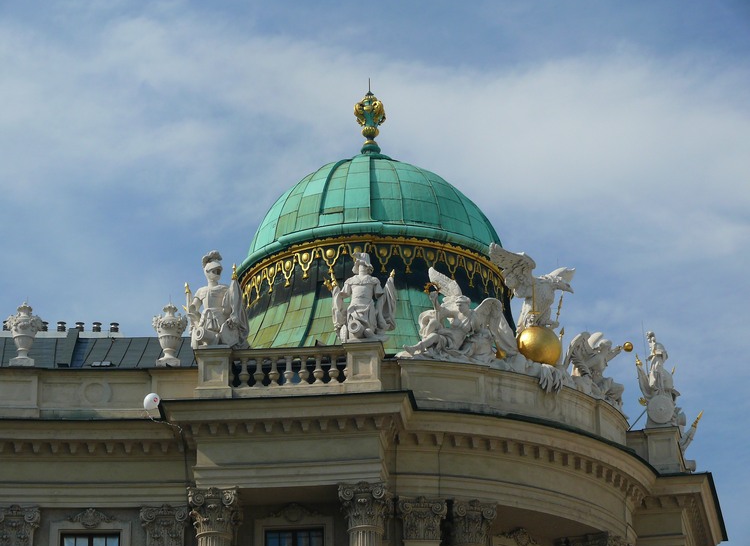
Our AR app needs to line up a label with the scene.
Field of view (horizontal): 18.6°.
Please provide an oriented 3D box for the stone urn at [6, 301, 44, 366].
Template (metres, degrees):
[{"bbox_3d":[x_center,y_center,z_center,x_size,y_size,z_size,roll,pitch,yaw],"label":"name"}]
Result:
[{"bbox_3d":[-9.490,1.699,62.286,1.030,1.900,1.030,-1,-23,3],"label":"stone urn"}]

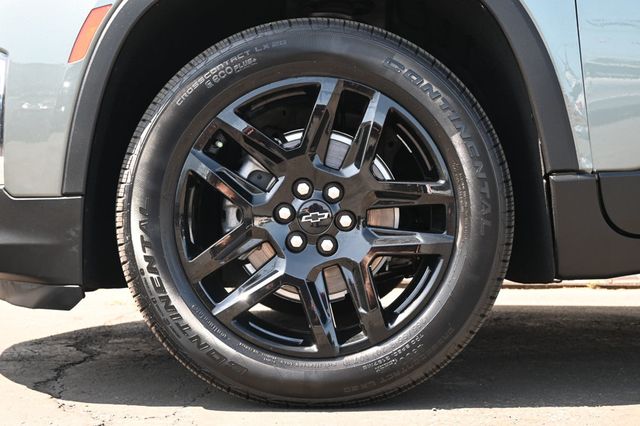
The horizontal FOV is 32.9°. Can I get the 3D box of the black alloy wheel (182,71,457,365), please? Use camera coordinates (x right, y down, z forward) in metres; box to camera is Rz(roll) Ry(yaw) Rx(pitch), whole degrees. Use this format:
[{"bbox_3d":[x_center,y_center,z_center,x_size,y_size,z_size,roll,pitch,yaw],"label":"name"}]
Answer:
[{"bbox_3d":[-0.009,0.009,2.180,0.543,0.543,0.215,0,0,0],"label":"black alloy wheel"}]

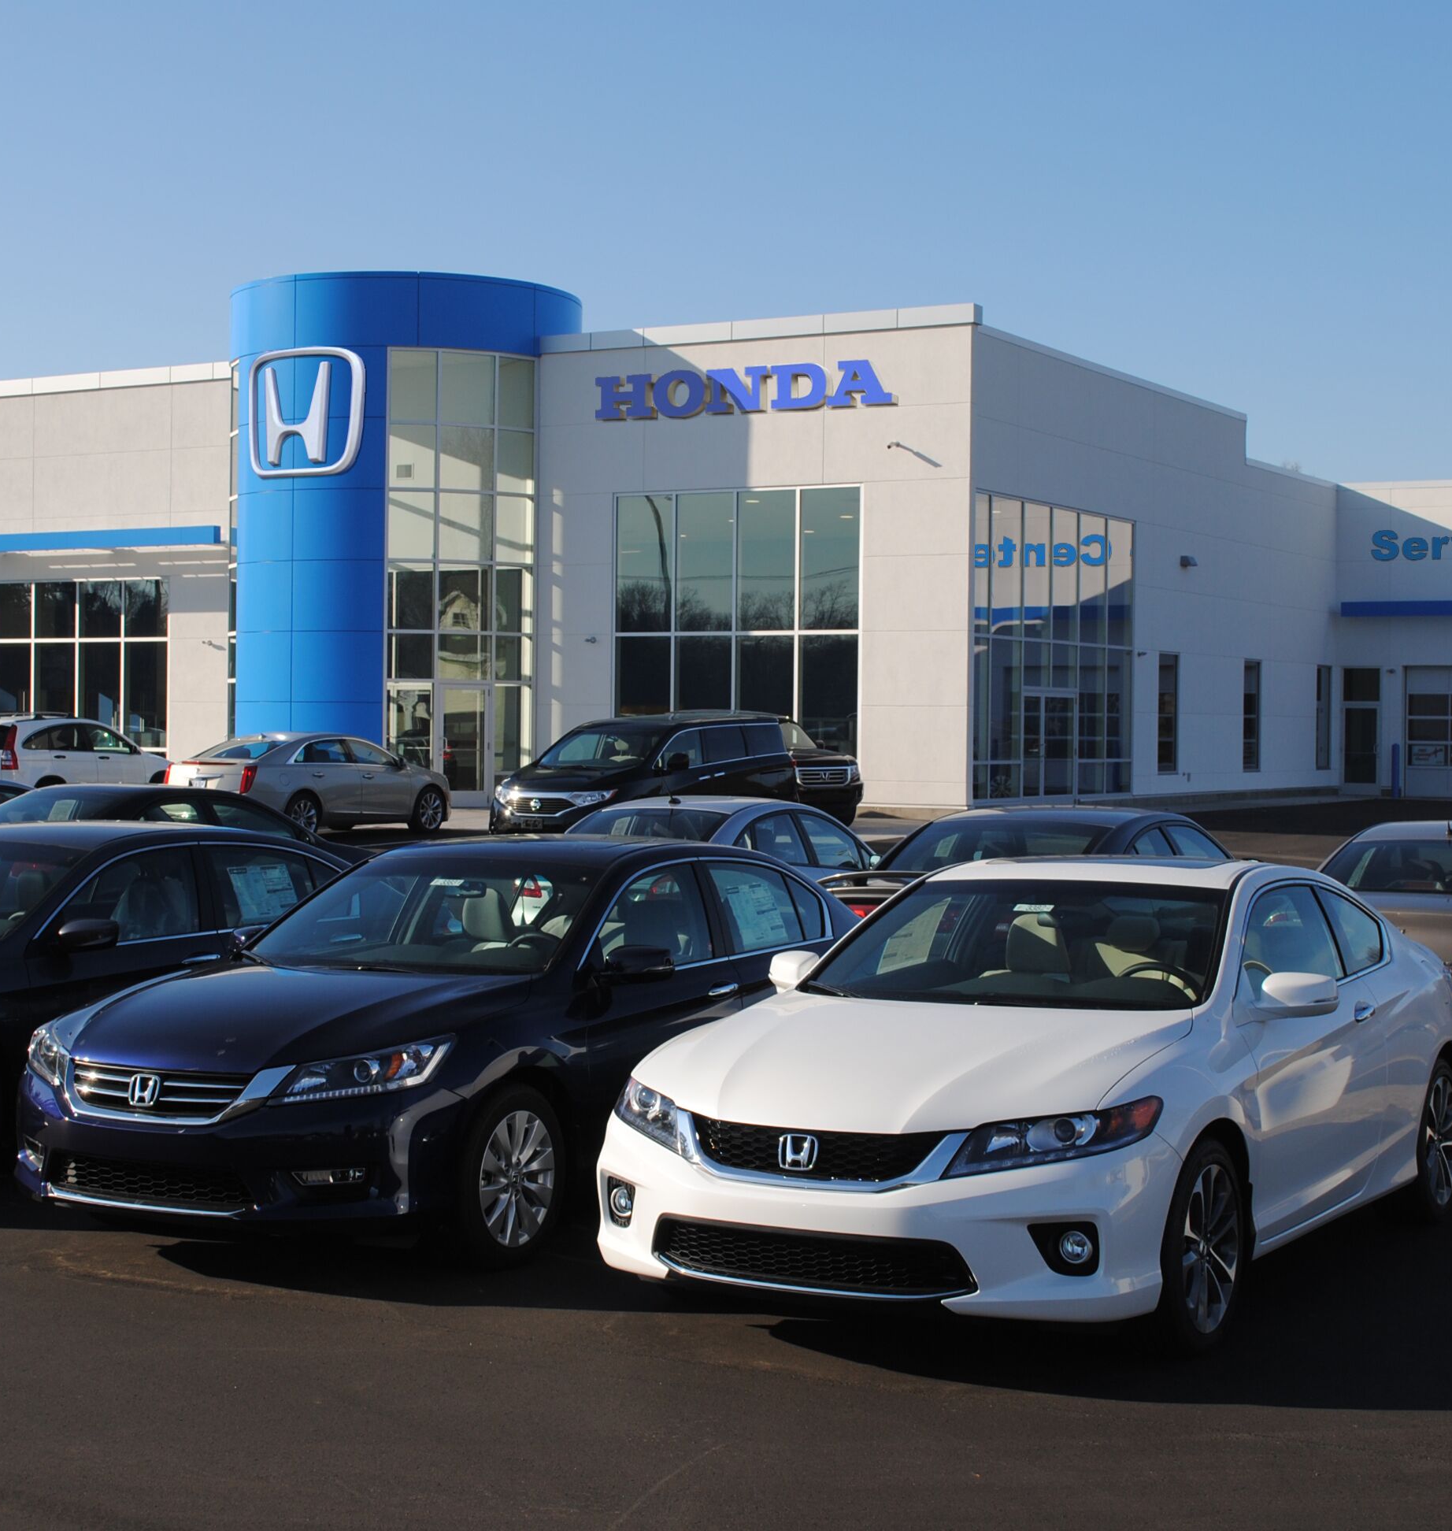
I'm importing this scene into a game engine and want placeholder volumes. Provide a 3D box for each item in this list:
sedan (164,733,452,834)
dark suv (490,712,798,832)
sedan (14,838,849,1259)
[{"bbox_3d":[-6.071,0.278,36.796,1.852,1.510,5.131,1,1,32],"label":"sedan"},{"bbox_3d":[-1.042,0.253,33.119,1.971,1.830,5.100,1,1,33],"label":"dark suv"},{"bbox_3d":[-0.792,1.033,10.341,1.849,1.466,4.862,1,1,29],"label":"sedan"}]

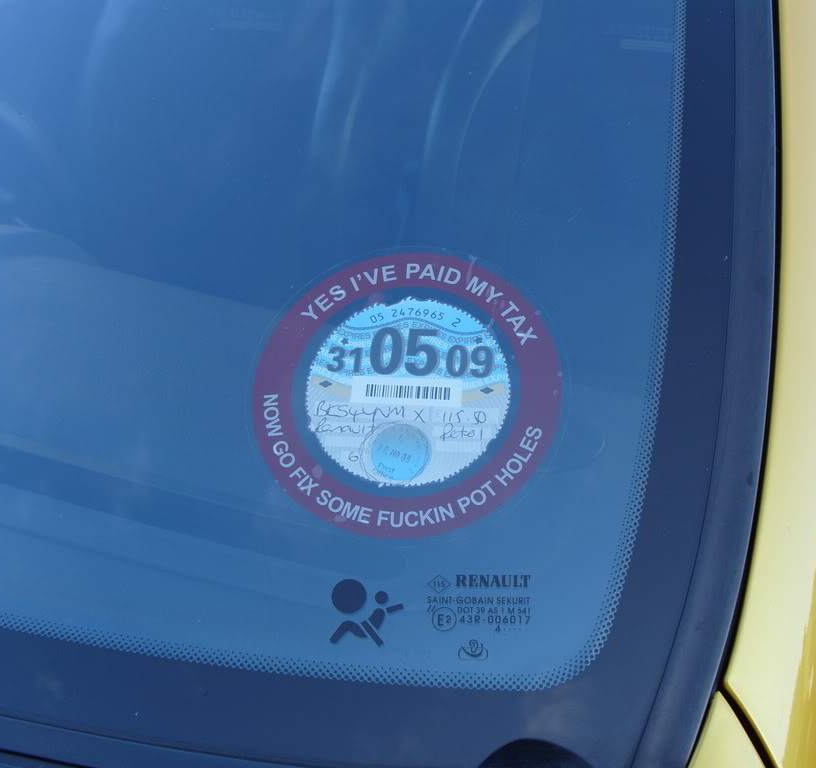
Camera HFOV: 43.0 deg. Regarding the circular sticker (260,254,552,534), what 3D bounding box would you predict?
[{"bbox_3d":[-0.001,0.001,0.382,0.115,0.002,0.115,6,67,10],"label":"circular sticker"}]

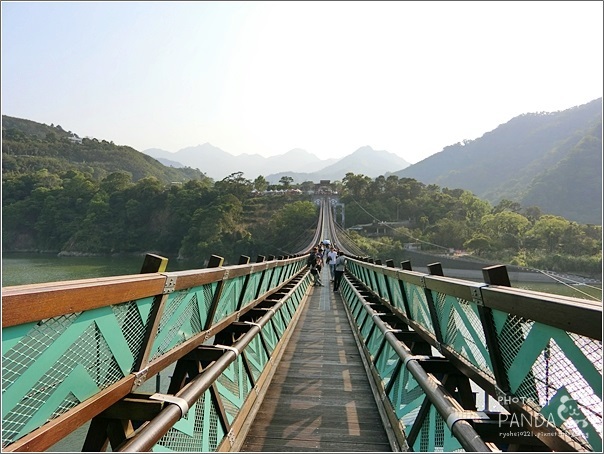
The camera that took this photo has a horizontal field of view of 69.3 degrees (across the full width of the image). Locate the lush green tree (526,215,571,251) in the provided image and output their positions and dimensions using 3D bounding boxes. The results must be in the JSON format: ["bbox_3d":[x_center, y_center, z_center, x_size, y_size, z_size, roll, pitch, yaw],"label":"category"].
[{"bbox_3d":[84.345,2.577,150.000,15.500,14.000,14.500,1,1,27],"label":"lush green tree"}]

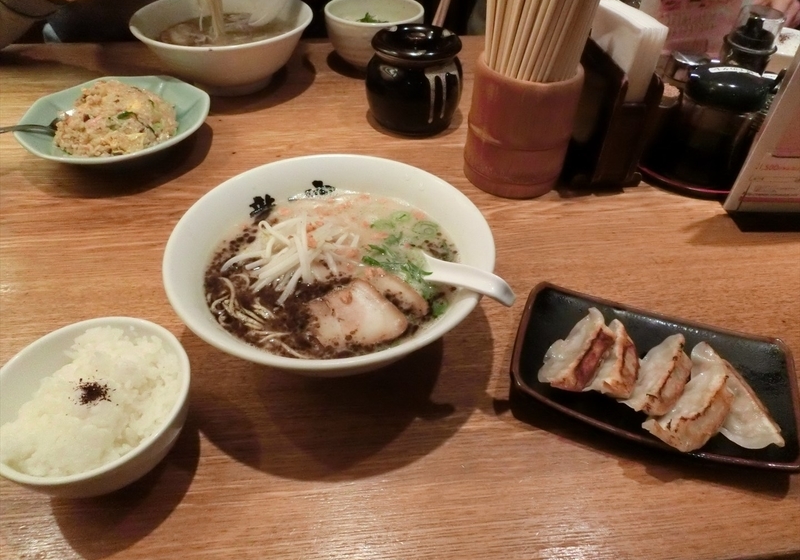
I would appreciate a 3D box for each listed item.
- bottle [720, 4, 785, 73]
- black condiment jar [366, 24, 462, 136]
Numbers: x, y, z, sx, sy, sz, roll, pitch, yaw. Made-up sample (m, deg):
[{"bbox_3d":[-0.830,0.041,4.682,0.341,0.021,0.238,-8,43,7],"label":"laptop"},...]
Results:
[{"bbox_3d":[0.356,-0.220,0.615,0.060,0.122,0.060,2,43,0],"label":"bottle"},{"bbox_3d":[0.018,-0.216,0.626,0.104,0.094,0.104,1,43,-1],"label":"black condiment jar"}]

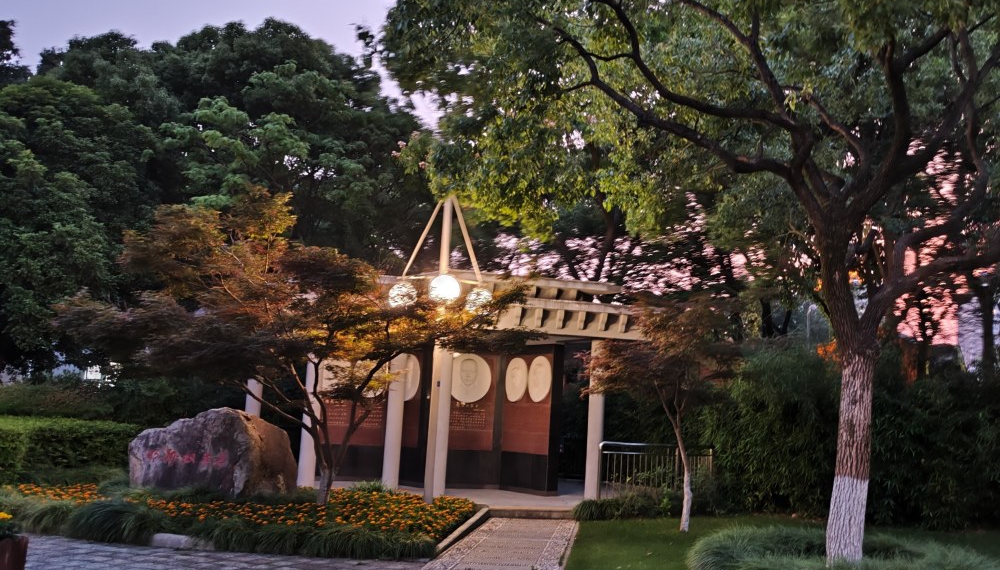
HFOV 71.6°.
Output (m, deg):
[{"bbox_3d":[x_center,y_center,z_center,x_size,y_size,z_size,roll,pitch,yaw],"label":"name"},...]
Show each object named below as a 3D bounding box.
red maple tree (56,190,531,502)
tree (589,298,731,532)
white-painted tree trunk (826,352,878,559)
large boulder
[{"bbox_3d":[-3.023,0.983,10.400,6.600,4.700,5.200,3,-7,0],"label":"red maple tree"},{"bbox_3d":[2.531,2.055,11.000,2.250,3.700,2.150,3,-7,0],"label":"tree"},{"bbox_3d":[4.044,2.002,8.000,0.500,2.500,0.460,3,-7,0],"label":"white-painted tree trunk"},{"bbox_3d":[-4.539,2.698,11.100,2.400,1.420,1.250,2,-7,5],"label":"large boulder"}]

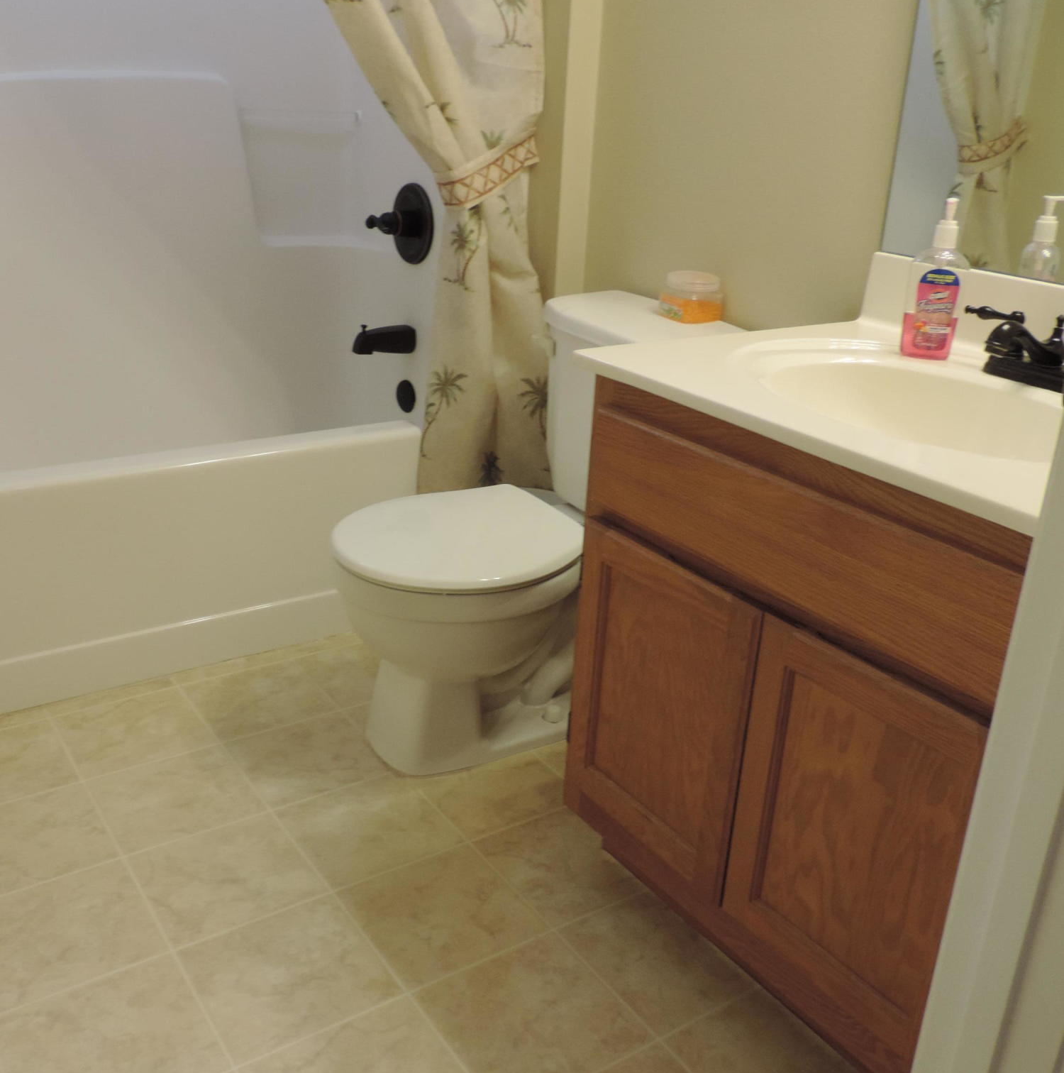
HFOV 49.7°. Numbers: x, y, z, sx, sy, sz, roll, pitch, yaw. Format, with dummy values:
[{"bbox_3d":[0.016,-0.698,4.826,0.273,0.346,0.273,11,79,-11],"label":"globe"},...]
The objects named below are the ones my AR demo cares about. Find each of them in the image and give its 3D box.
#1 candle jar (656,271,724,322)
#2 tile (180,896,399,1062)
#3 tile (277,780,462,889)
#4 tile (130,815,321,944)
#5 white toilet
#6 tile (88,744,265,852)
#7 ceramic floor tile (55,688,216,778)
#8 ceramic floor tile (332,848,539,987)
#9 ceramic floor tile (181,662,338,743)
[{"bbox_3d":[0.277,-0.413,1.984,0.088,0.070,0.088,-12,26,-32],"label":"candle jar"},{"bbox_3d":[-0.319,0.575,1.508,0.221,0.010,0.221,-12,26,-32],"label":"tile"},{"bbox_3d":[-0.260,0.461,1.814,0.223,0.009,0.223,-12,26,-32],"label":"tile"},{"bbox_3d":[-0.451,0.502,1.691,0.223,0.009,0.223,-12,26,-32],"label":"tile"},{"bbox_3d":[-0.012,-0.006,2.014,0.684,0.731,0.430,-12,26,-32],"label":"white toilet"},{"bbox_3d":[-0.580,0.425,1.867,0.223,0.009,0.223,-12,26,-32],"label":"tile"},{"bbox_3d":[-0.702,0.347,2.029,0.221,0.010,0.221,-12,26,-32],"label":"ceramic floor tile"},{"bbox_3d":[-0.128,0.536,1.631,0.221,0.010,0.221,-12,26,-32],"label":"ceramic floor tile"},{"bbox_3d":[-0.512,0.308,2.152,0.221,0.010,0.221,-12,26,-32],"label":"ceramic floor tile"}]

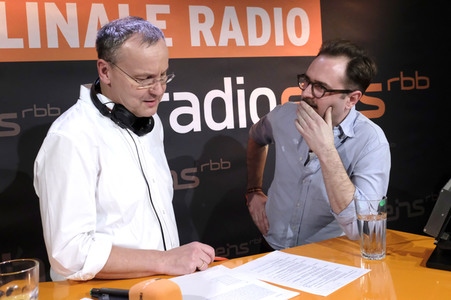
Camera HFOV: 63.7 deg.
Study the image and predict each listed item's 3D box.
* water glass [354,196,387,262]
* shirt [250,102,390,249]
[{"bbox_3d":[0.393,0.207,0.972,0.084,0.155,0.084,-3,2,0],"label":"water glass"},{"bbox_3d":[0.332,0.090,1.280,0.480,0.520,0.340,4,8,27],"label":"shirt"}]

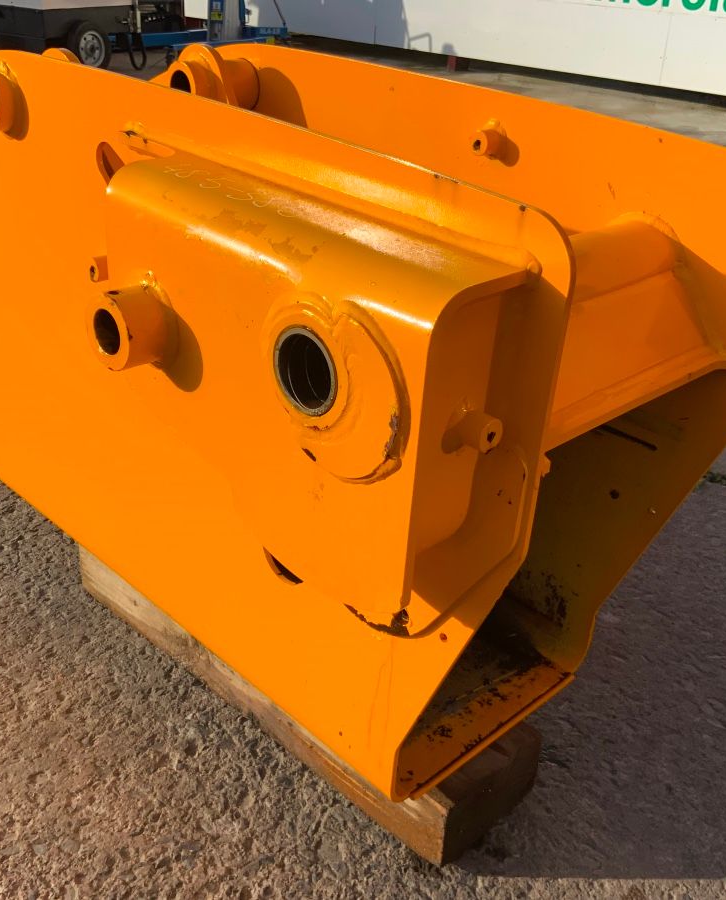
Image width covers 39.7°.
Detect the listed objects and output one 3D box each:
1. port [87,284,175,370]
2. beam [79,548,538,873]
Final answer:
[{"bbox_3d":[-0.327,-0.177,1.428,0.076,0.111,0.111,-23,38,-40],"label":"port"},{"bbox_3d":[-0.170,0.423,2.127,1.117,0.135,0.264,26,35,37],"label":"beam"}]

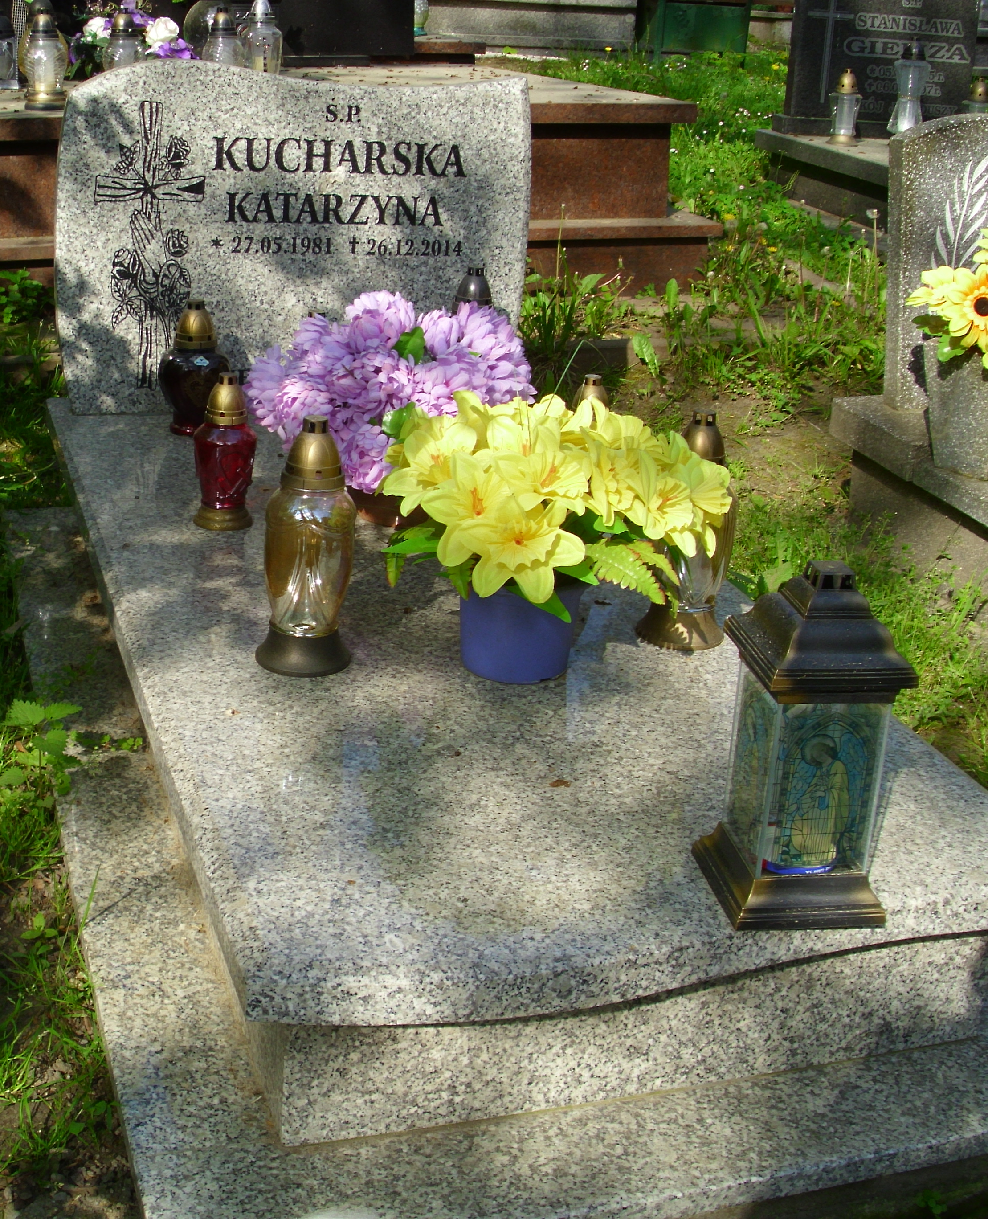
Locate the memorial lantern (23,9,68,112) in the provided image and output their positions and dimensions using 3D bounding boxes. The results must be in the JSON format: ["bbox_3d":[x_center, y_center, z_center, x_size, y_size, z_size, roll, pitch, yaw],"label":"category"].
[{"bbox_3d":[-1.233,-1.502,4.500,0.120,0.263,0.120,-6,22,-18],"label":"memorial lantern"}]

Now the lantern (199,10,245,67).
[{"bbox_3d":[-0.781,-1.587,4.720,0.126,0.262,0.126,-6,22,-18],"label":"lantern"}]

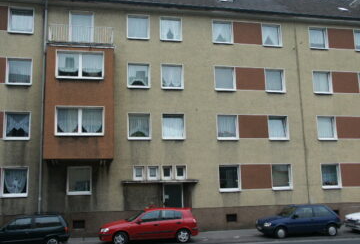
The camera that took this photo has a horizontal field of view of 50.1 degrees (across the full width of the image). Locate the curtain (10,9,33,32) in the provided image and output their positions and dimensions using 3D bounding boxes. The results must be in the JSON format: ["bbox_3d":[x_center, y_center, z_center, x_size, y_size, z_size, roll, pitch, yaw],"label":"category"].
[{"bbox_3d":[-8.005,-5.165,19.503,1.046,1.201,0.100,1,-10,-12],"label":"curtain"}]

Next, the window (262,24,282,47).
[{"bbox_3d":[5.340,-4.986,22.190,1.228,1.380,0.180,1,-10,-12],"label":"window"}]

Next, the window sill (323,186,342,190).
[{"bbox_3d":[8.715,3.759,21.993,1.220,0.090,0.180,1,-10,-12],"label":"window sill"}]

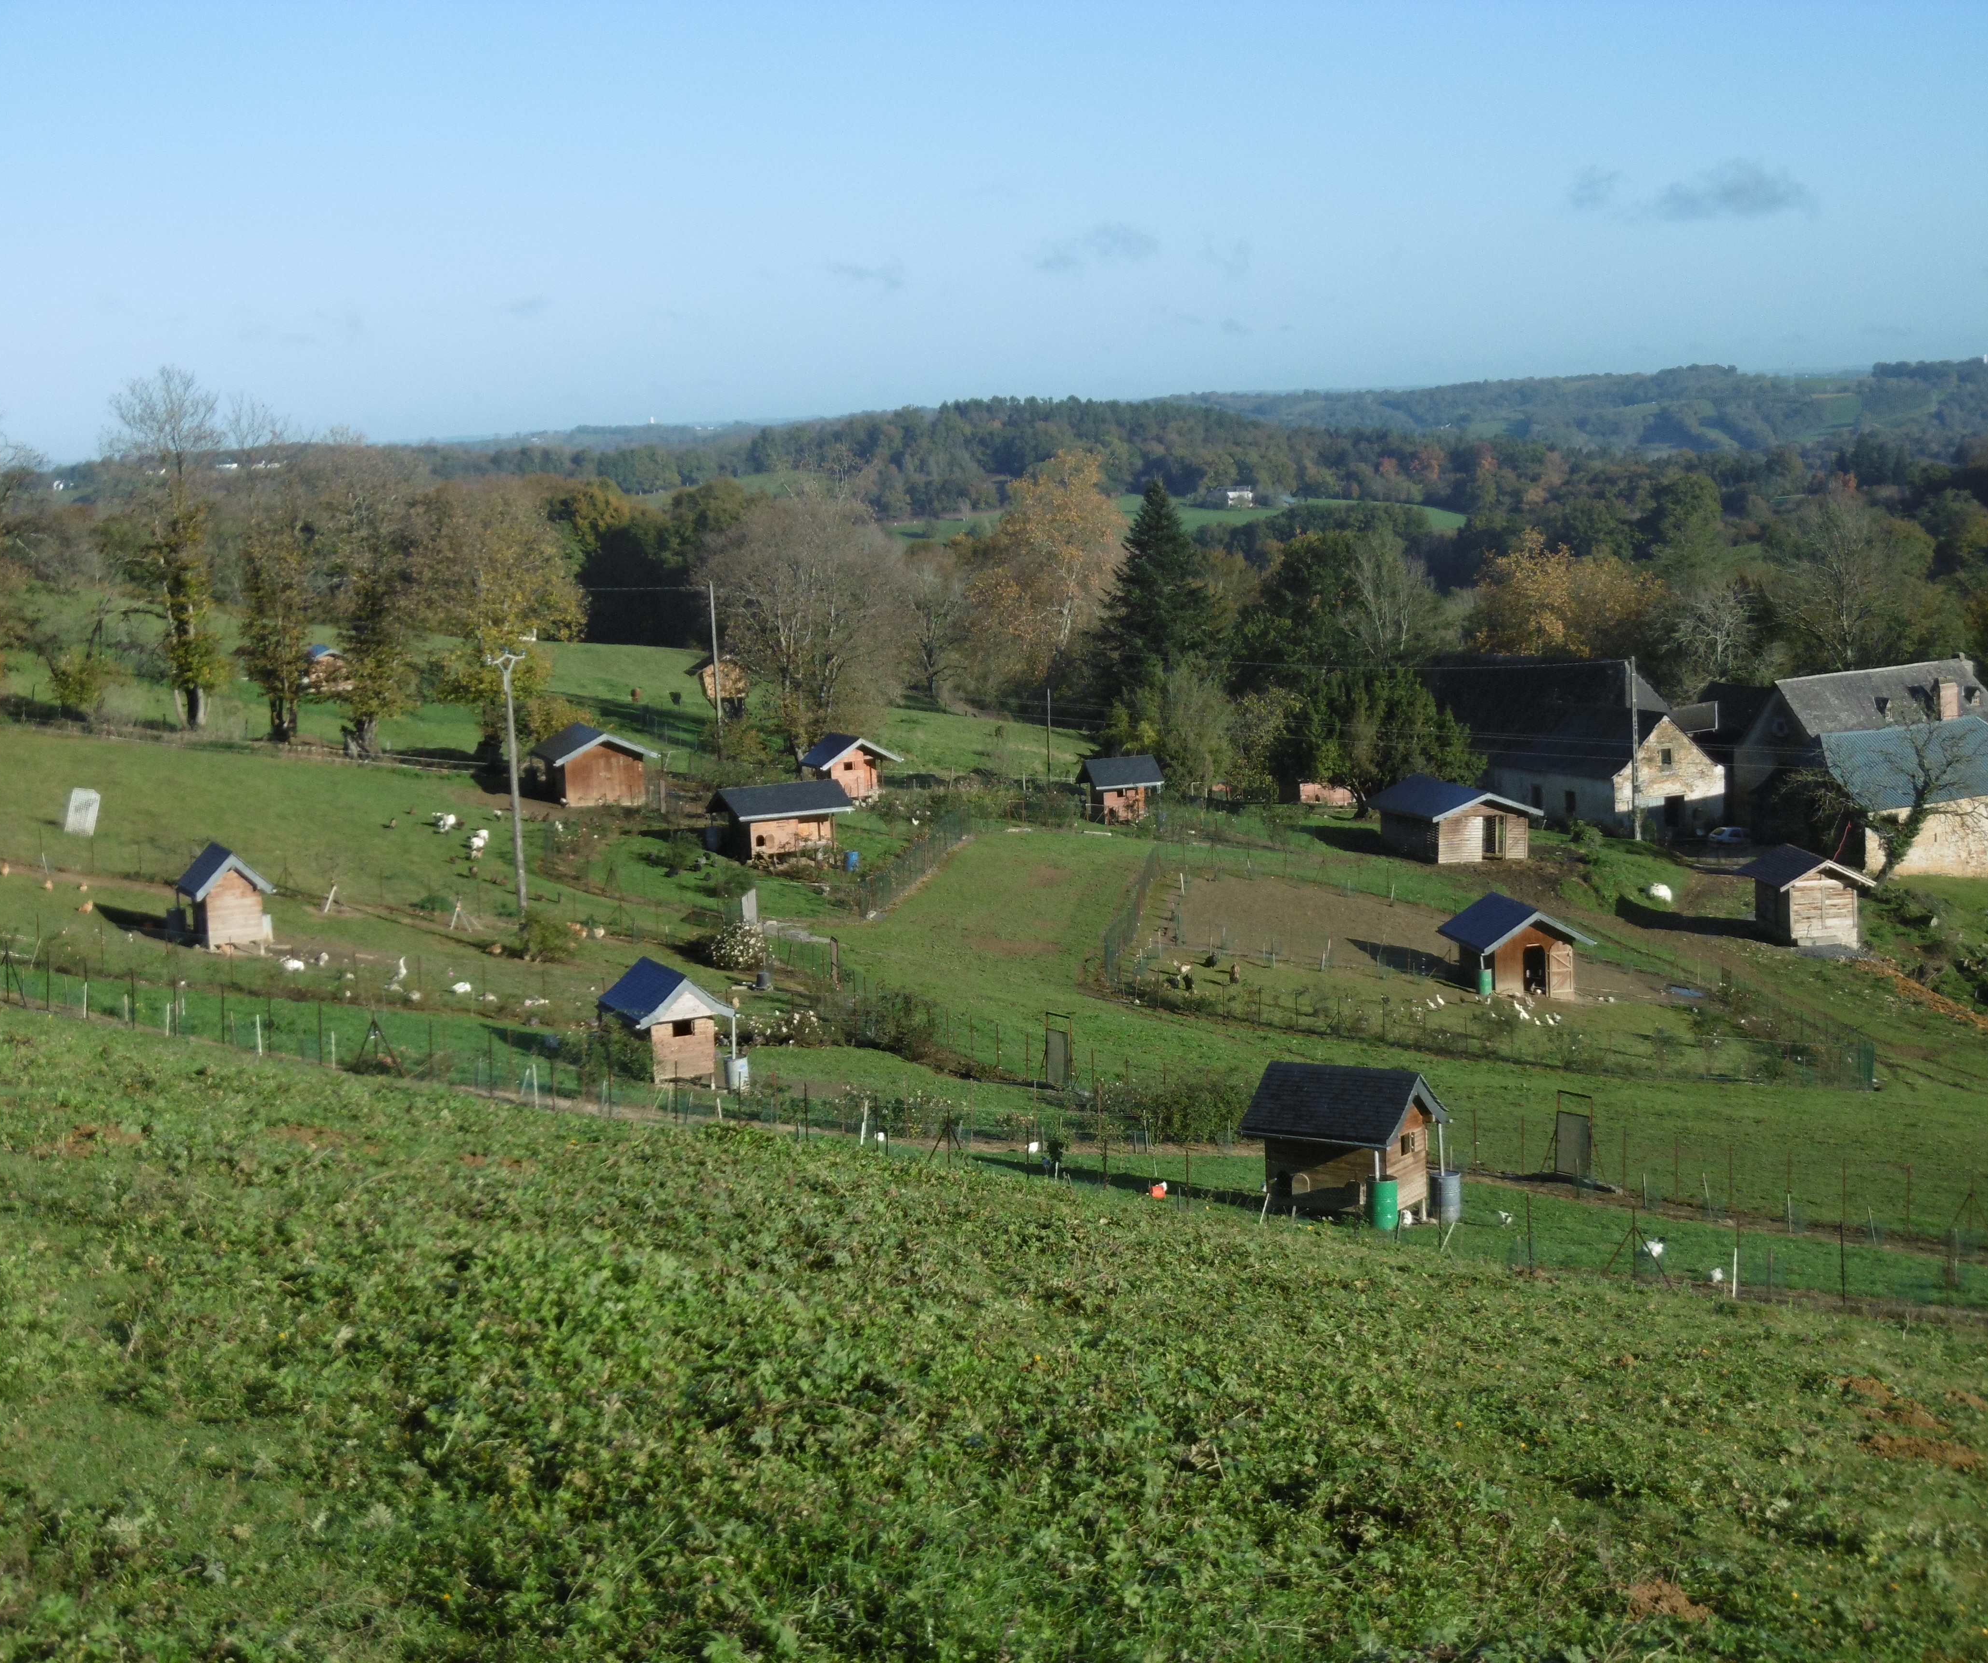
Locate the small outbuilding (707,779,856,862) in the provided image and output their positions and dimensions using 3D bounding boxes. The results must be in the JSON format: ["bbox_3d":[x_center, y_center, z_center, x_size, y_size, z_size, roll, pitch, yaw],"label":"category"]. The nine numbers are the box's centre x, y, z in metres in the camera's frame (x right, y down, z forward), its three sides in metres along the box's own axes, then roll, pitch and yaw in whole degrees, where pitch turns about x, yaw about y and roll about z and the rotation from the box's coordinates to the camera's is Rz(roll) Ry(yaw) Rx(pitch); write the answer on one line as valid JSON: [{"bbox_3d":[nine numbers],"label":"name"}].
[{"bbox_3d":[-9.380,-0.510,166.820,5.440,3.060,4.160,-6,7,-24],"label":"small outbuilding"}]

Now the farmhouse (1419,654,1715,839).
[{"bbox_3d":[35.017,-5.688,233.374,10.810,9.330,21.200,-7,8,-33],"label":"farmhouse"}]

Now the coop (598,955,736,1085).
[{"bbox_3d":[-8.450,4.960,97.830,2.700,2.940,3.900,-5,7,-19],"label":"coop"}]

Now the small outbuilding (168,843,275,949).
[{"bbox_3d":[-24.574,2.165,121.139,2.440,3.200,3.900,-5,7,-19],"label":"small outbuilding"}]

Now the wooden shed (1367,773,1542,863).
[{"bbox_3d":[21.640,-0.650,177.810,5.350,3.260,9.000,-4,7,-12],"label":"wooden shed"}]

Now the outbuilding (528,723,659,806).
[{"bbox_3d":[-19.749,-3.333,186.953,5.230,3.500,7.300,-5,7,-16],"label":"outbuilding"}]

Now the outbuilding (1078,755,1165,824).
[{"bbox_3d":[6.382,-2.093,190.111,3.520,3.150,3.320,-5,7,-16],"label":"outbuilding"}]

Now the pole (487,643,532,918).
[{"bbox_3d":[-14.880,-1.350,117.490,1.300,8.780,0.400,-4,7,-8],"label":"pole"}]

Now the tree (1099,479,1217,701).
[{"bbox_3d":[10.160,-12.660,228.980,7.500,17.350,7.500,-3,7,0],"label":"tree"}]

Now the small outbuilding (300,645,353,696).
[{"bbox_3d":[-44.990,-10.880,254.830,2.600,2.960,3.500,-6,7,-21],"label":"small outbuilding"}]

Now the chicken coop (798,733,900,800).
[{"bbox_3d":[-7.040,-3.170,184.830,3.960,2.960,4.130,-5,7,-20],"label":"chicken coop"}]

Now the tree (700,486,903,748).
[{"bbox_3d":[-9.898,-11.113,204.005,10.400,14.300,10.200,-3,7,0],"label":"tree"}]

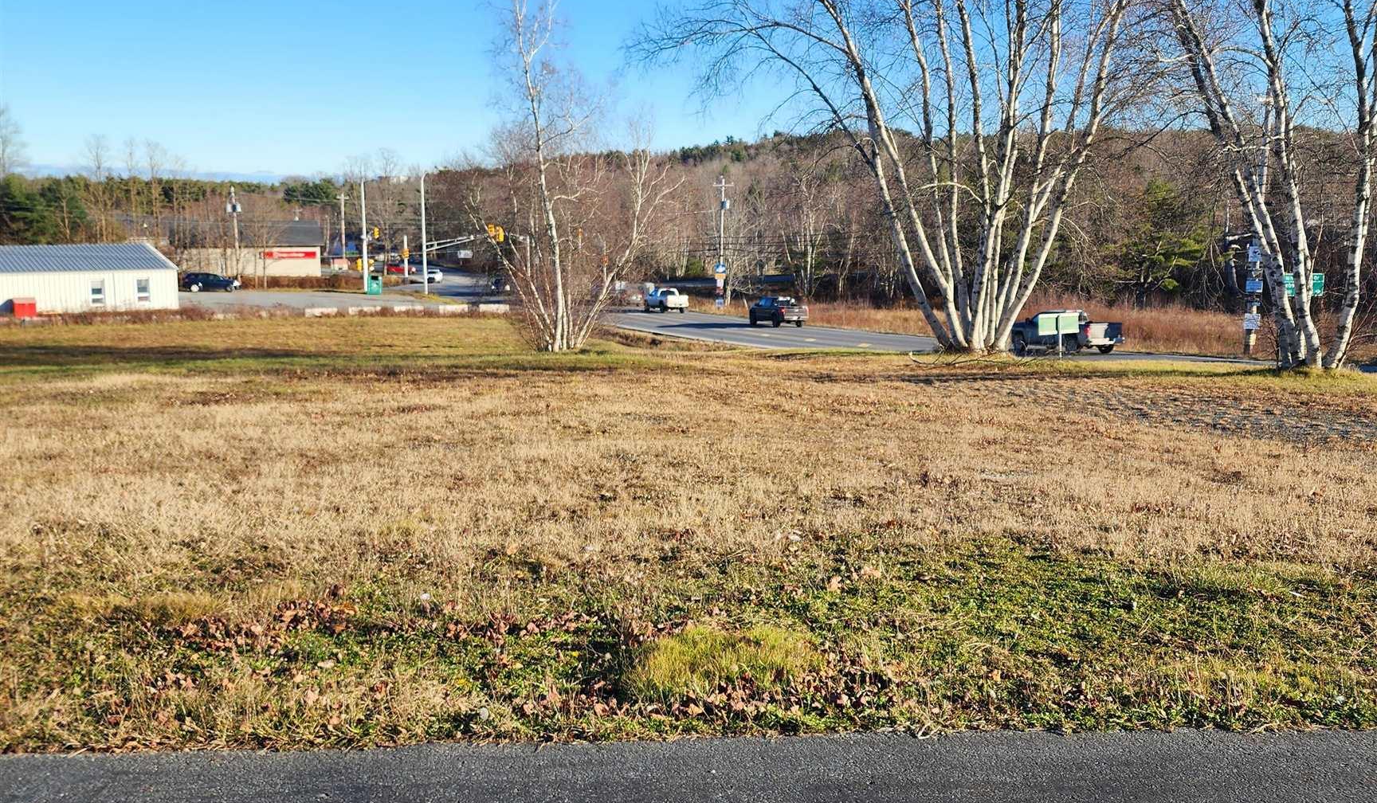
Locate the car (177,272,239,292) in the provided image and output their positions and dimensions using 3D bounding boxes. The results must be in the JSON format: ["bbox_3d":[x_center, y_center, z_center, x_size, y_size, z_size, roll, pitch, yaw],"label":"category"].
[{"bbox_3d":[-39.300,-9.740,100.000,4.650,1.580,1.830,-1,7,-12],"label":"car"}]

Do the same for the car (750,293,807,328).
[{"bbox_3d":[6.110,-6.130,83.200,2.030,1.950,5.850,-2,7,-19],"label":"car"}]

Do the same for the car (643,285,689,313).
[{"bbox_3d":[-1.870,-8.300,100.500,2.020,1.920,5.800,-3,7,-21],"label":"car"}]

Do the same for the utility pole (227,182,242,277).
[{"bbox_3d":[-39.900,-14.500,107.000,1.100,9.000,0.800,0,7,0],"label":"utility pole"}]

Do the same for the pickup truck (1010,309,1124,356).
[{"bbox_3d":[16.950,-3.180,55.000,2.050,1.920,5.850,-2,7,-19],"label":"pickup truck"}]

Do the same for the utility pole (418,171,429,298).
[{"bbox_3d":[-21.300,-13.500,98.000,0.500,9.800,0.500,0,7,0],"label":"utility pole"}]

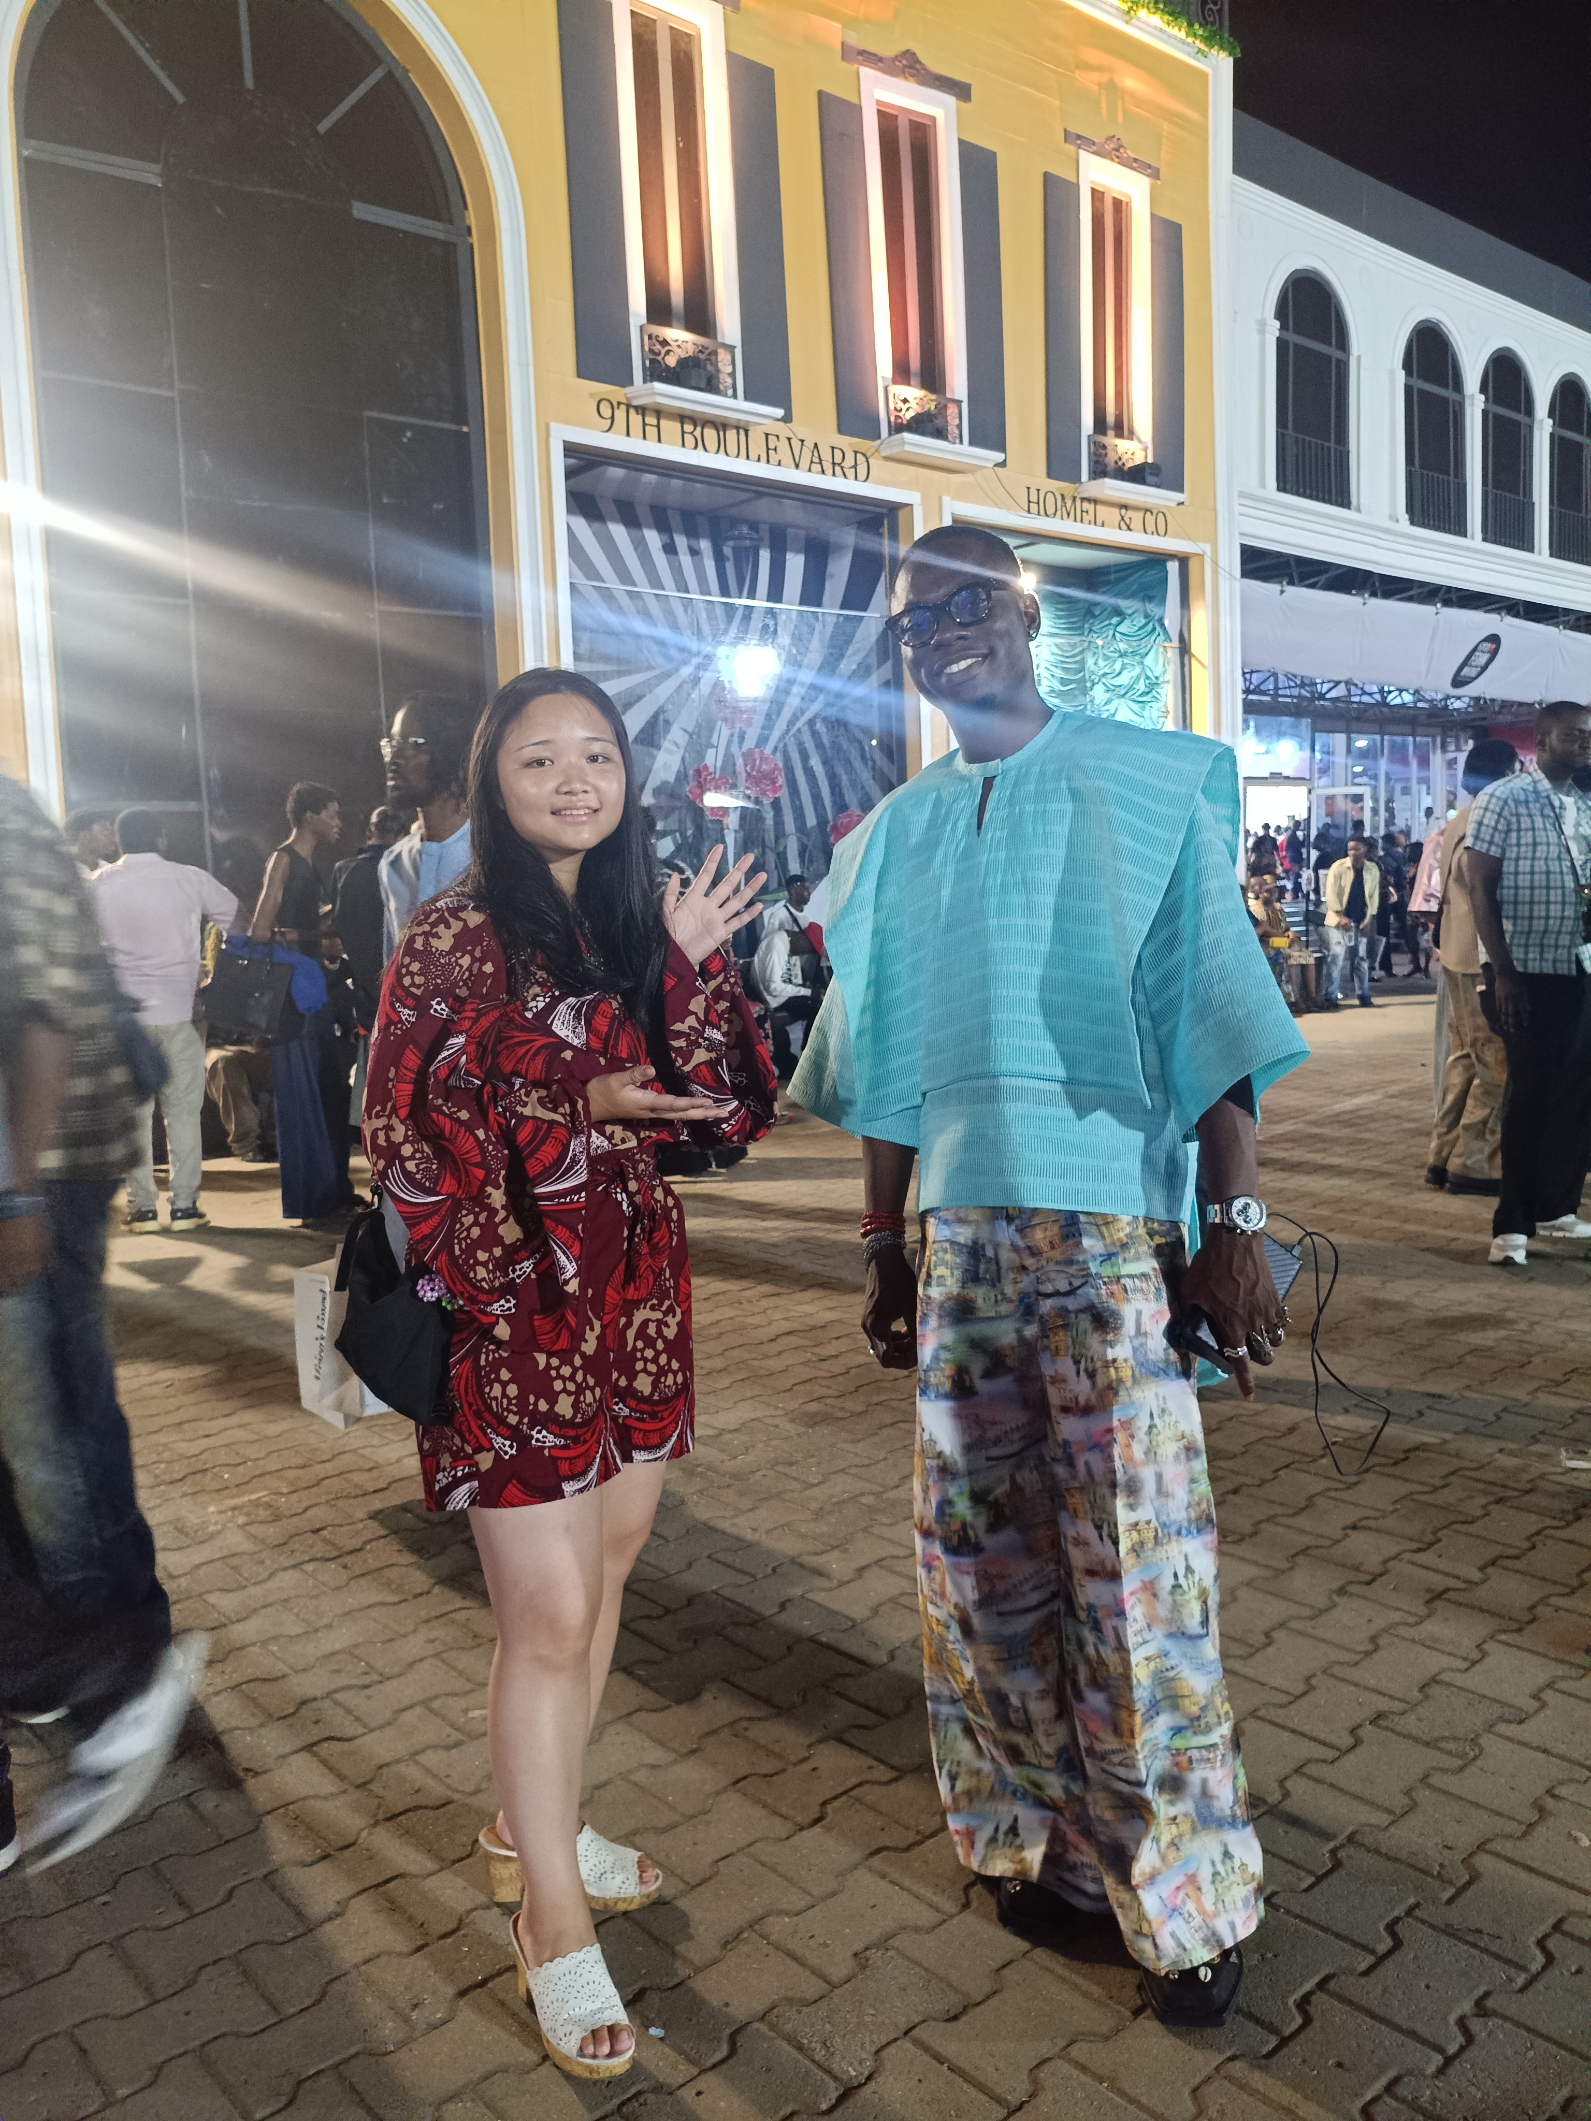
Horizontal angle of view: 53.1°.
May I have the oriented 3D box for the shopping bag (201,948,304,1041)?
[{"bbox_3d":[-2.382,-0.286,6.970,0.400,0.370,0.170,-2,6,-3],"label":"shopping bag"}]

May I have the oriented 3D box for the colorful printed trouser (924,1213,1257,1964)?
[{"bbox_3d":[0.378,0.618,2.060,0.420,0.980,0.340,0,6,18],"label":"colorful printed trouser"}]

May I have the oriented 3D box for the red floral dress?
[{"bbox_3d":[-0.279,0.158,1.965,0.450,0.760,0.340,-7,7,-40],"label":"red floral dress"}]

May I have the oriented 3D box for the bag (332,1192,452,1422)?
[{"bbox_3d":[-0.486,0.313,2.010,0.220,0.280,0.120,1,7,34],"label":"bag"}]

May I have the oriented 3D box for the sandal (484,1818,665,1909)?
[{"bbox_3d":[-0.311,1.082,2.172,0.240,0.110,0.092,-1,6,14],"label":"sandal"}]

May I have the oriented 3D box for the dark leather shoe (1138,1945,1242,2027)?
[{"bbox_3d":[0.482,1.067,2.017,0.113,0.110,0.295,-2,6,5],"label":"dark leather shoe"}]

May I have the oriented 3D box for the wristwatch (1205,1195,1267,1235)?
[{"bbox_3d":[0.527,0.185,1.900,0.066,0.042,0.058,-3,6,-6],"label":"wristwatch"}]

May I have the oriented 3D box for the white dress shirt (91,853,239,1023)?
[{"bbox_3d":[-2.777,-0.541,6.980,0.580,0.740,0.300,-3,6,-12],"label":"white dress shirt"}]

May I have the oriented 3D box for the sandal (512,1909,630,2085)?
[{"bbox_3d":[-0.278,1.106,1.919,0.092,0.110,0.240,-6,7,-31],"label":"sandal"}]

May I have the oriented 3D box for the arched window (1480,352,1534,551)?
[{"bbox_3d":[8.403,-7.220,18.921,1.320,2.250,0.220,-7,7,-40],"label":"arched window"}]

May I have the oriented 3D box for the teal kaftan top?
[{"bbox_3d":[0.317,-0.128,1.970,0.600,0.630,0.320,1,6,27],"label":"teal kaftan top"}]

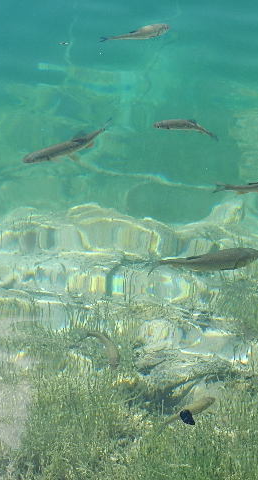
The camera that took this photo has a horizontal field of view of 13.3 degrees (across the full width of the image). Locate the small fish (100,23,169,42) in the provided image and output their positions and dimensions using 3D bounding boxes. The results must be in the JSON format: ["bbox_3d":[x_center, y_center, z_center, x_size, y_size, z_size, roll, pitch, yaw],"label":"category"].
[{"bbox_3d":[0.024,-0.787,4.241,0.299,0.052,0.045,-14,35,-21],"label":"small fish"}]

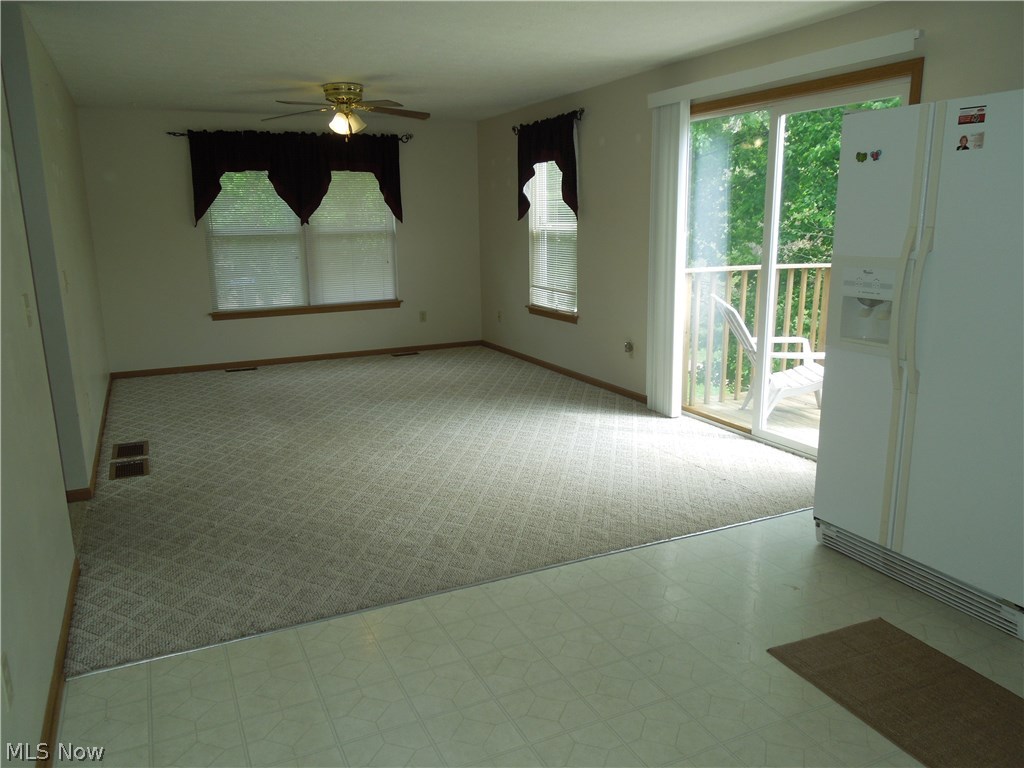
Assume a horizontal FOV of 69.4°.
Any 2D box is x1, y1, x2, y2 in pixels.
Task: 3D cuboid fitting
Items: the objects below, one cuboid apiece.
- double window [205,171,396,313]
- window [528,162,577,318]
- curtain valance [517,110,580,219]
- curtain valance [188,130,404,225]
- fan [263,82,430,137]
[{"bbox_3d":[-2.035,-1.468,7.330,1.807,1.390,0.120,-7,14,-23],"label":"double window"},{"bbox_3d":[0.363,-1.366,6.639,0.120,1.390,0.864,-7,14,-26],"label":"window"},{"bbox_3d":[0.305,-1.859,6.423,0.130,0.859,1.062,-7,14,-26],"label":"curtain valance"},{"bbox_3d":[-2.018,-1.975,7.128,1.976,0.859,0.130,-7,14,-23],"label":"curtain valance"},{"bbox_3d":[-1.230,-2.065,5.604,1.251,0.362,1.271,-7,14,-26],"label":"fan"}]

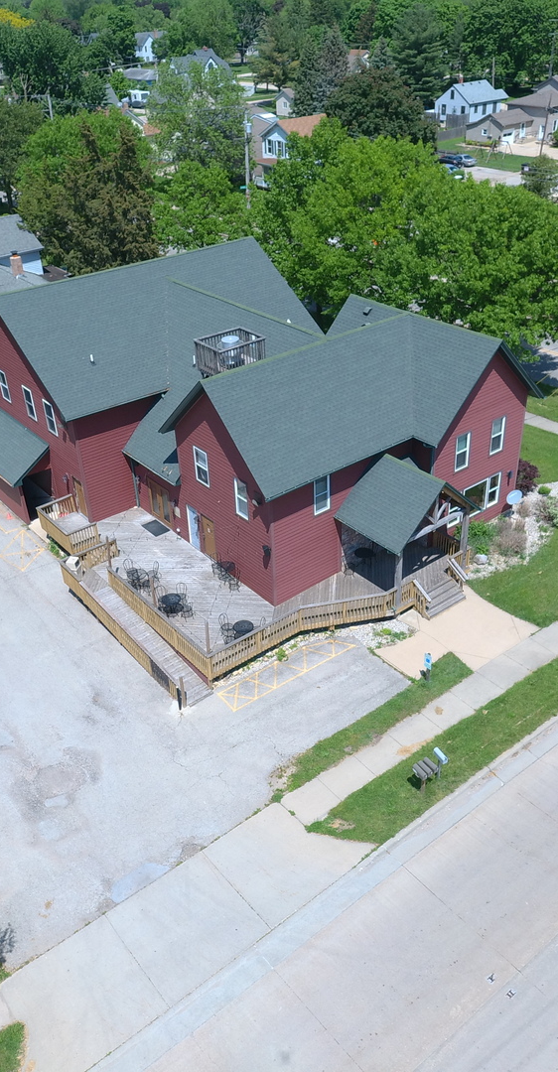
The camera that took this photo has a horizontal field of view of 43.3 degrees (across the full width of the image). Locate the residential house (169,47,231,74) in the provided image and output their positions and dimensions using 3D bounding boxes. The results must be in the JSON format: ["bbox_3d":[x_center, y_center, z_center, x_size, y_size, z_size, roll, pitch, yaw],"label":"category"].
[{"bbox_3d":[-17.823,-104.750,157.294,12.500,8.095,11.000,-28,43,-31],"label":"residential house"}]

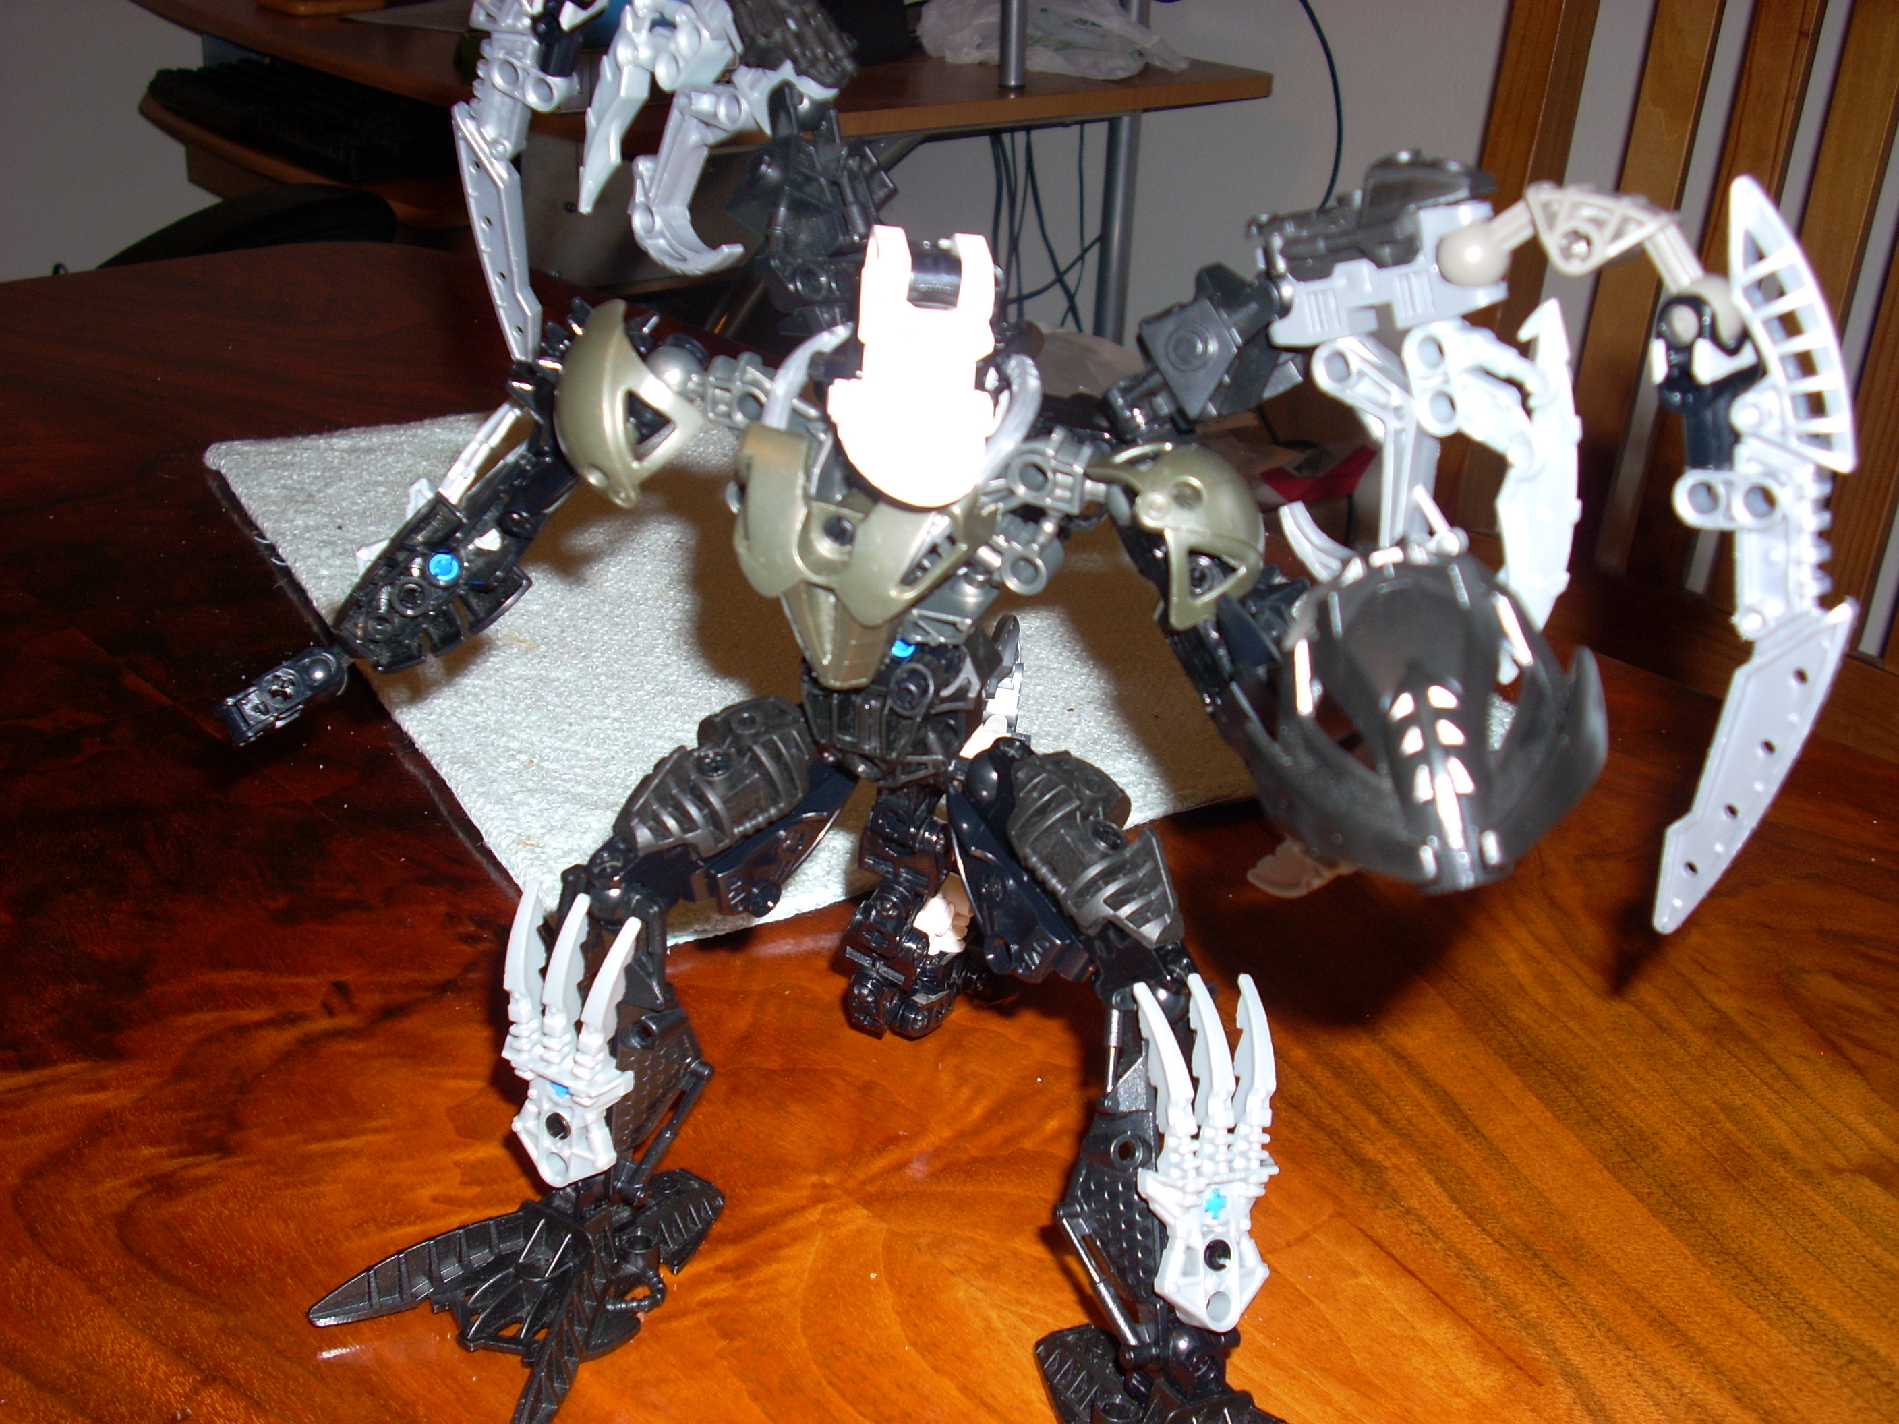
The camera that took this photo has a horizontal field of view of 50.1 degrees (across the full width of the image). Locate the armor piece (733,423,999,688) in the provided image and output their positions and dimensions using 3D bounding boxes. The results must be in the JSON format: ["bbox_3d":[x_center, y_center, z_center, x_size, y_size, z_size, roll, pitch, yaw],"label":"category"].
[{"bbox_3d":[-0.015,-0.026,0.342,0.038,0.042,0.019,12,32,23],"label":"armor piece"}]

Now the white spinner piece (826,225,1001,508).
[{"bbox_3d":[-0.006,-0.055,0.326,0.026,0.042,0.018,2,13,15],"label":"white spinner piece"}]

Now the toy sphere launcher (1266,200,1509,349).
[{"bbox_3d":[0.068,-0.068,0.315,0.038,0.016,0.017,-8,18,26],"label":"toy sphere launcher"}]

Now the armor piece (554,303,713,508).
[{"bbox_3d":[-0.060,-0.058,0.380,0.031,0.037,0.021,12,18,40],"label":"armor piece"}]

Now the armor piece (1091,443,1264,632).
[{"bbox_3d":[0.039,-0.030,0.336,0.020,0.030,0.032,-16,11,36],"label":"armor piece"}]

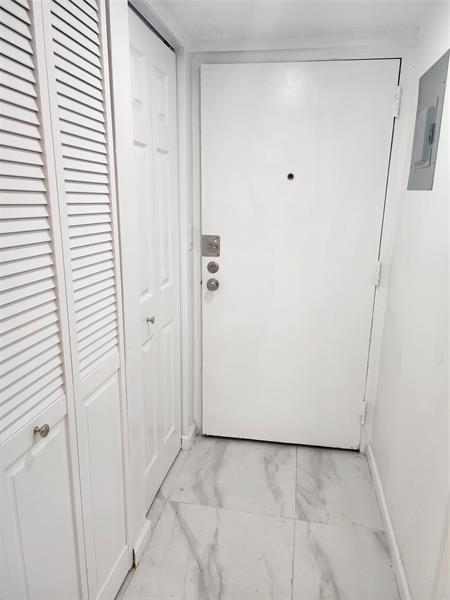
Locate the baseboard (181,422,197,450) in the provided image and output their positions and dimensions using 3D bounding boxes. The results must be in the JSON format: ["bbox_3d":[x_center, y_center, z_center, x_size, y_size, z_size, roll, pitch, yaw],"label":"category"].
[{"bbox_3d":[-0.211,0.805,2.347,0.055,0.080,0.141,2,14,7],"label":"baseboard"}]

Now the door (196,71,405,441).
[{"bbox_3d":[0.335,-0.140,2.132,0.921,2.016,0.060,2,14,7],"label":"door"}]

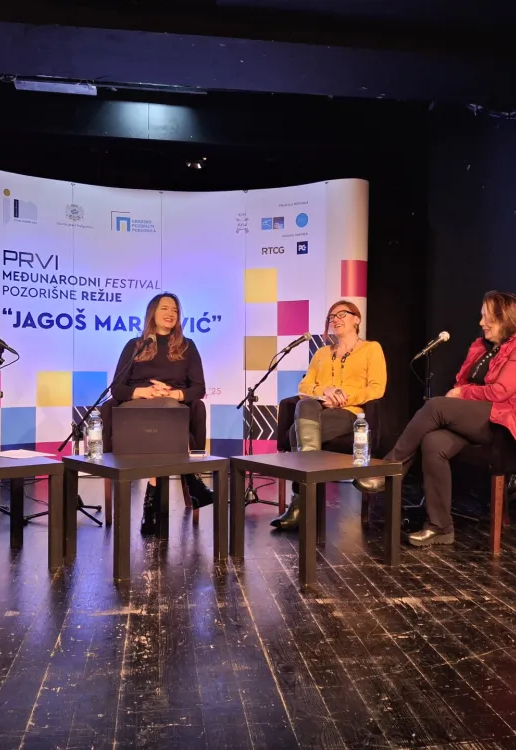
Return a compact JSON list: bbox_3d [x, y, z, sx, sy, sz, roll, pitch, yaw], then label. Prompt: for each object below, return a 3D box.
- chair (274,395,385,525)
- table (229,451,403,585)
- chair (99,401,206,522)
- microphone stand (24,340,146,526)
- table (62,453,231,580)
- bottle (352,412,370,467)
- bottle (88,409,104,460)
[{"bbox_3d":[0.465,0.413,4.417,0.580,0.840,0.570,0,0,22],"label":"chair"},{"bbox_3d":[0.255,0.611,3.264,0.550,0.450,0.550,0,0,-36],"label":"table"},{"bbox_3d":[-0.614,0.409,4.264,0.580,0.840,0.570,0,0,-7],"label":"chair"},{"bbox_3d":[-0.975,0.313,4.190,0.710,1.040,0.490,0,0,-2],"label":"microphone stand"},{"bbox_3d":[-0.520,0.610,3.315,0.550,0.450,0.550,0,0,-39],"label":"table"},{"bbox_3d":[0.442,0.274,3.085,0.065,0.224,0.065,0,0,0],"label":"bottle"},{"bbox_3d":[-0.739,0.265,3.285,0.066,0.230,0.066,0,0,0],"label":"bottle"}]

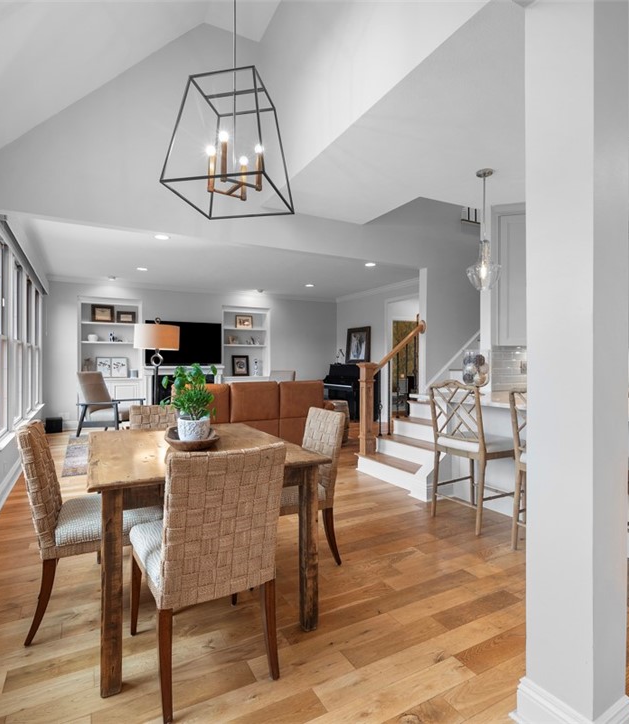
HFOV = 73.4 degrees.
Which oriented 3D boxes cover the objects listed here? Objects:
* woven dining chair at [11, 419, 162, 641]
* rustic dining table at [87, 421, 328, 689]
[{"bbox_3d":[-1.075,0.758,2.122,0.630,0.915,0.460,0,0,-25],"label":"woven dining chair"},{"bbox_3d":[-0.662,0.831,2.283,0.980,0.769,1.318,0,0,-27],"label":"rustic dining table"}]

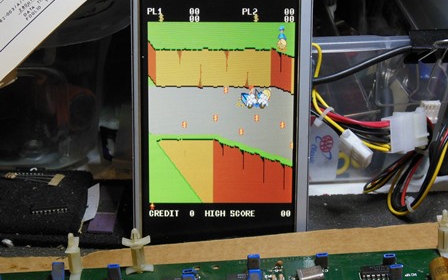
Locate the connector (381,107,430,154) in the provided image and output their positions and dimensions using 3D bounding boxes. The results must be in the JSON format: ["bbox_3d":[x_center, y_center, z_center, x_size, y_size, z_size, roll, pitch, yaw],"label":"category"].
[{"bbox_3d":[0.112,-0.006,0.531,0.029,0.024,0.011,-10,12,-29],"label":"connector"}]

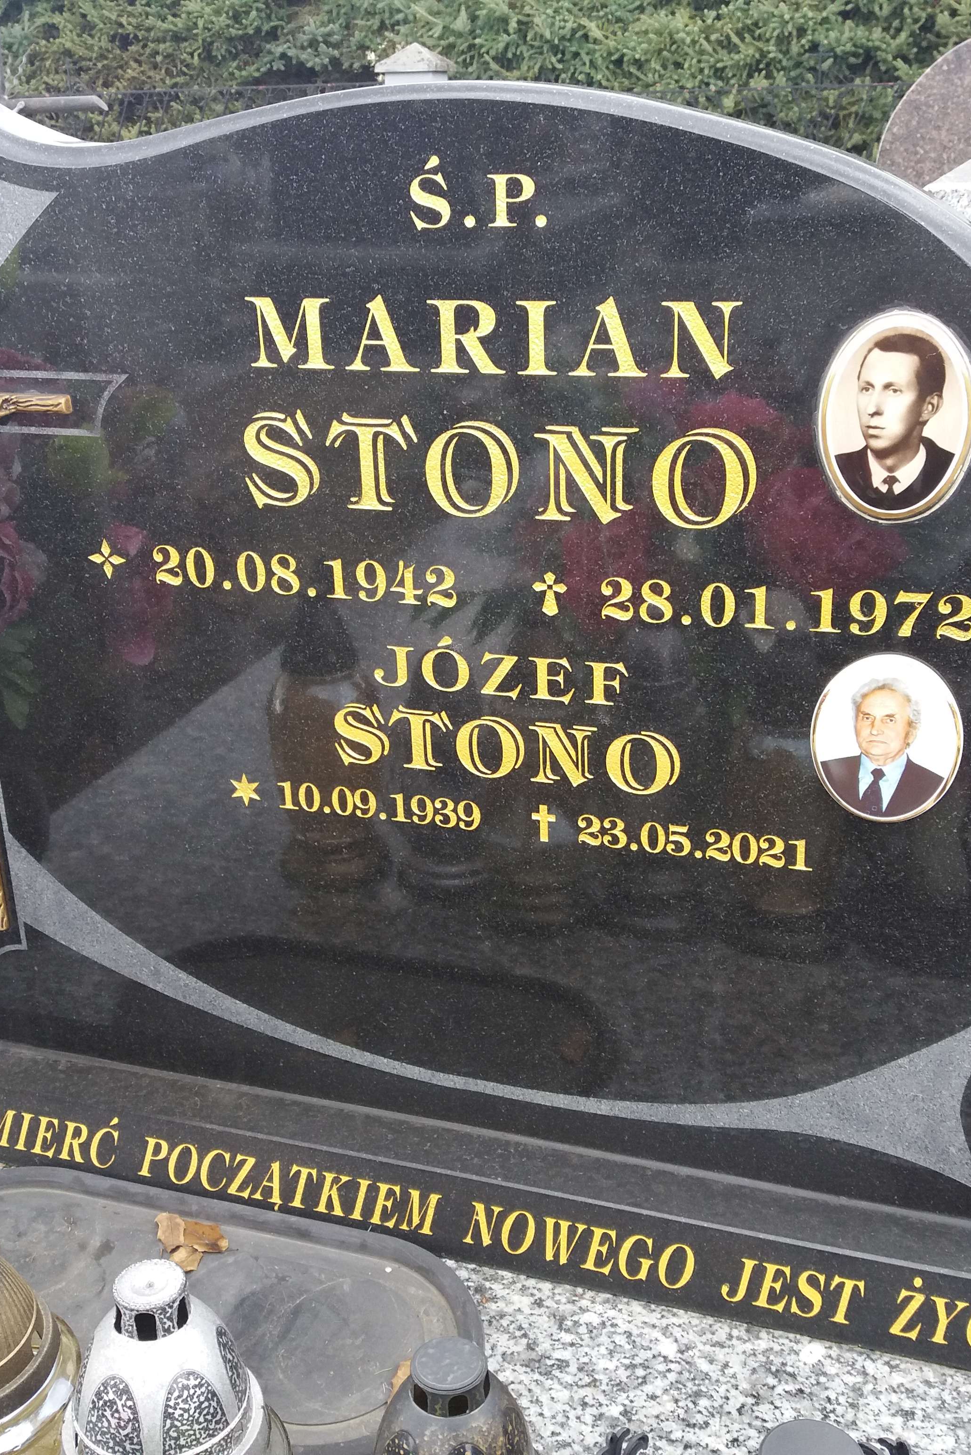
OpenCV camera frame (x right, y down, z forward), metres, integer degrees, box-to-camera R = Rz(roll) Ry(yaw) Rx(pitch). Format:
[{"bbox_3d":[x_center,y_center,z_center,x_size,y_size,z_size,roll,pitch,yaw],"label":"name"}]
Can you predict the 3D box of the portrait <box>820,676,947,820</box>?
[{"bbox_3d":[0.249,0.013,0.984,0.079,0.095,0.009,6,22,19],"label":"portrait"}]

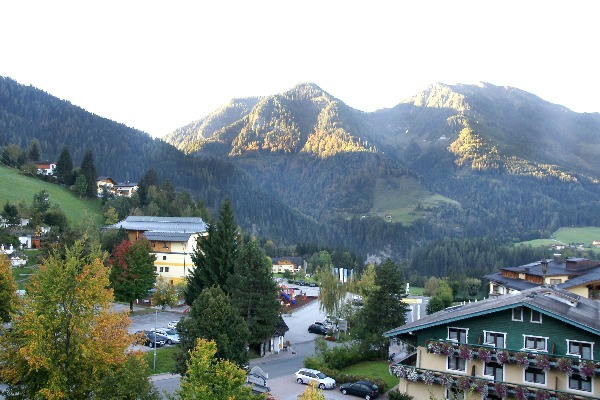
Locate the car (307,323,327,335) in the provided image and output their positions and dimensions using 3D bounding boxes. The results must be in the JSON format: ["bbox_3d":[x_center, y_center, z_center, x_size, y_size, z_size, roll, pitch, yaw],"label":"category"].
[{"bbox_3d":[3.505,22.396,78.057,4.100,1.450,1.750,-2,-6,30],"label":"car"}]

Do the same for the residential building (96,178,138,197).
[{"bbox_3d":[-98.550,-6.480,243.000,21.500,9.800,11.000,1,-3,-9],"label":"residential building"}]

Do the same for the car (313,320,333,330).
[{"bbox_3d":[3.917,21.083,75.000,4.200,1.480,1.760,-2,-4,40],"label":"car"}]

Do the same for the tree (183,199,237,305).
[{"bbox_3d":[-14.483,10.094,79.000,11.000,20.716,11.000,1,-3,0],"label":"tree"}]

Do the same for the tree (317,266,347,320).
[{"bbox_3d":[5.530,16.239,79.000,5.400,9.831,5.400,1,-3,0],"label":"tree"}]

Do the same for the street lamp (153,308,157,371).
[{"bbox_3d":[-16.439,16.040,51.300,0.300,6.897,0.300,1,-3,0],"label":"street lamp"}]

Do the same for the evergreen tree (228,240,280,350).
[{"bbox_3d":[-6.163,13.423,63.983,7.200,15.800,7.200,2,-6,0],"label":"evergreen tree"}]

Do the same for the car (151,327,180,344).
[{"bbox_3d":[-17.785,18.327,60.402,4.500,1.470,1.780,-2,-7,31],"label":"car"}]

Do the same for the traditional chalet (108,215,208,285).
[{"bbox_3d":[-35.759,13.023,117.789,21.000,18.200,14.000,1,-6,10],"label":"traditional chalet"}]

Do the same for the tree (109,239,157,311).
[{"bbox_3d":[-31.267,13.953,84.000,8.600,13.533,8.600,1,-3,0],"label":"tree"}]

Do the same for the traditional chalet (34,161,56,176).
[{"bbox_3d":[-128.693,-15.960,228.000,11.000,7.800,8.500,2,-3,-17],"label":"traditional chalet"}]

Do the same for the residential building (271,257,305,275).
[{"bbox_3d":[-8.191,43.984,304.497,20.000,10.600,13.000,1,-6,8],"label":"residential building"}]

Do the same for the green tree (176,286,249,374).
[{"bbox_3d":[-10.508,15.359,55.276,8.600,10.000,8.600,2,-6,0],"label":"green tree"}]

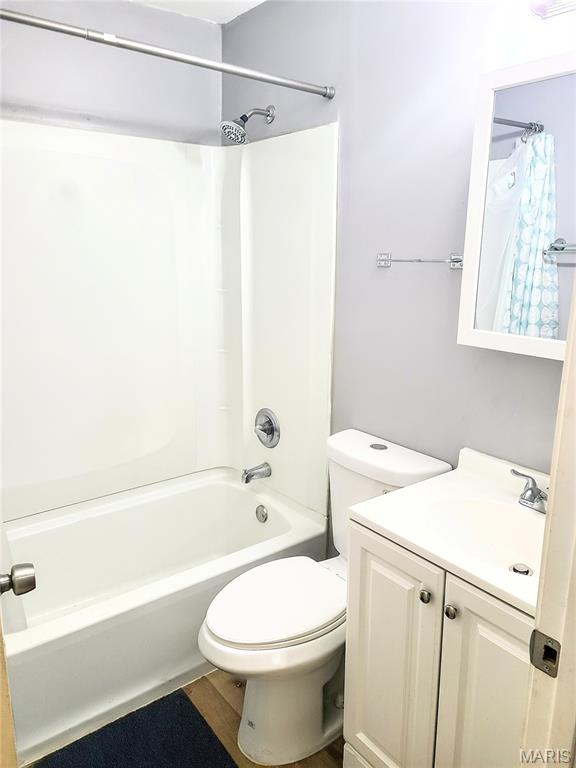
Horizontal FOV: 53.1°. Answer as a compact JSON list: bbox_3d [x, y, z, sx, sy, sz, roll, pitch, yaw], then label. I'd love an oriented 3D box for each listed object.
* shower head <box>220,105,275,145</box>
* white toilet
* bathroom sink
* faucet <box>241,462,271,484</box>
[{"bbox_3d":[-0.152,-0.985,2.185,0.217,0.152,0.118,-10,17,-37],"label":"shower head"},{"bbox_3d":[0.063,0.673,1.804,0.763,0.860,0.441,-10,17,-37],"label":"white toilet"},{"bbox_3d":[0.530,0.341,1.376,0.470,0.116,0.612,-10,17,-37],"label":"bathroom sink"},{"bbox_3d":[-0.148,0.398,2.561,0.139,0.071,0.059,-10,17,-37],"label":"faucet"}]

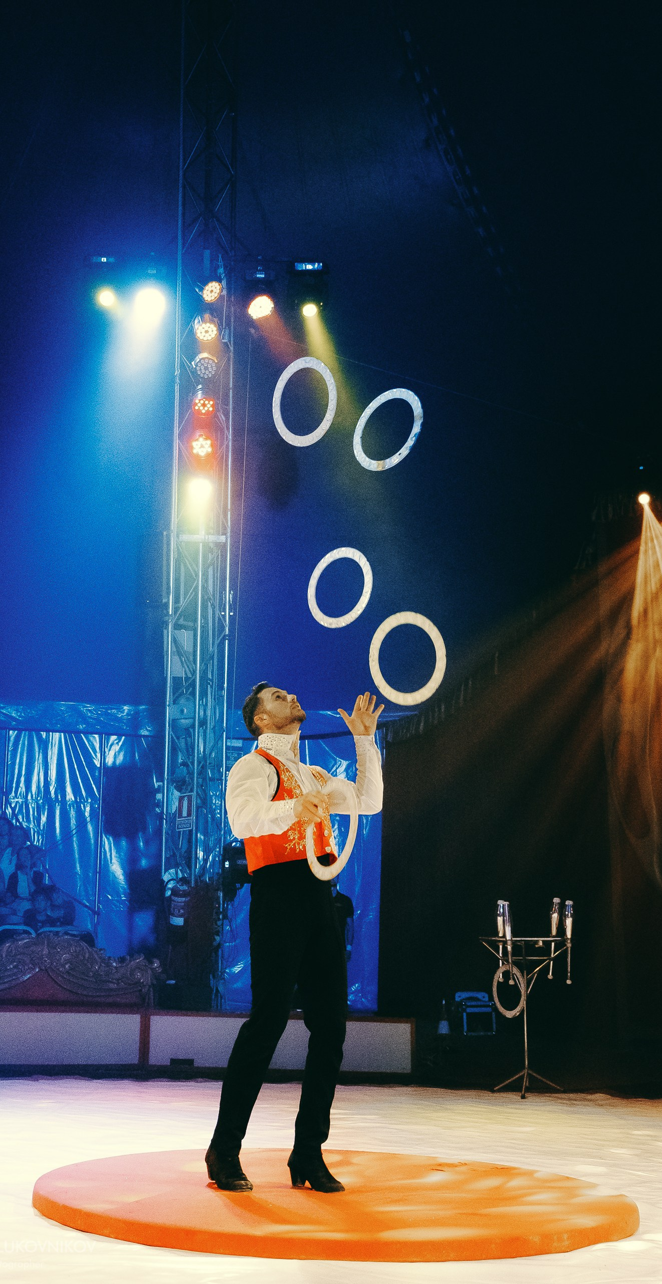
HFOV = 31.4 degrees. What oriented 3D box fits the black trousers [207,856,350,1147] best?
[{"bbox_3d":[-0.170,1.235,4.020,0.440,0.980,0.420,-10,-17,36],"label":"black trousers"}]

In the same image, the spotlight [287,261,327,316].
[{"bbox_3d":[-0.224,-3.364,11.196,0.370,0.480,0.310,4,-14,-12],"label":"spotlight"}]

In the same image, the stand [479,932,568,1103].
[{"bbox_3d":[1.157,2.230,7.022,0.560,0.920,0.520,1,-14,-3],"label":"stand"}]

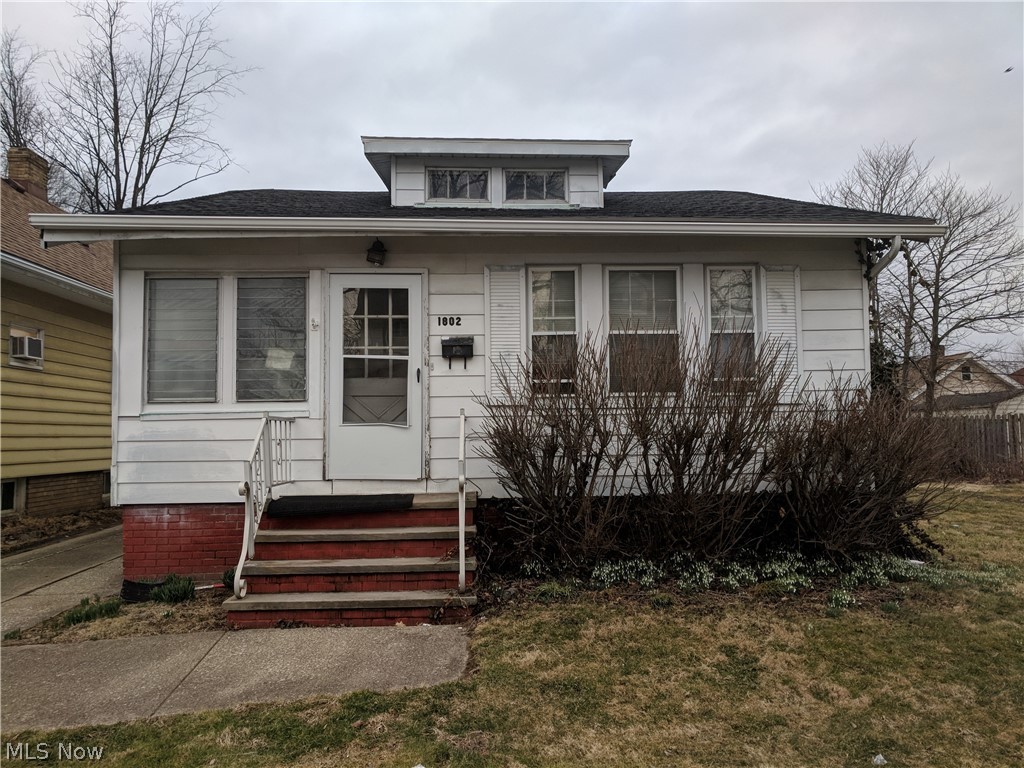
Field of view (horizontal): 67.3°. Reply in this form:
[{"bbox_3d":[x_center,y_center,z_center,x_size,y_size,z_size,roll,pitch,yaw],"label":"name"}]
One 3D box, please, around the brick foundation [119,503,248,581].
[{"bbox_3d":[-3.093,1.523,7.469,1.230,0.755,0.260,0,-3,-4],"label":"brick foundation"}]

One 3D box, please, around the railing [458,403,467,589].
[{"bbox_3d":[-0.428,0.925,6.678,0.078,1.425,1.620,0,-3,-4],"label":"railing"}]

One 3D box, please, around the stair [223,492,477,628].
[{"bbox_3d":[-1.234,1.426,6.538,1.830,0.811,1.805,0,-3,-4],"label":"stair"}]

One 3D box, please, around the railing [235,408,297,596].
[{"bbox_3d":[-2.107,0.942,6.569,0.170,1.415,1.620,0,-3,-4],"label":"railing"}]

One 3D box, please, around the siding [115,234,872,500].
[{"bbox_3d":[-0.072,-0.168,7.604,7.460,2.567,0.170,0,-3,-4],"label":"siding"}]

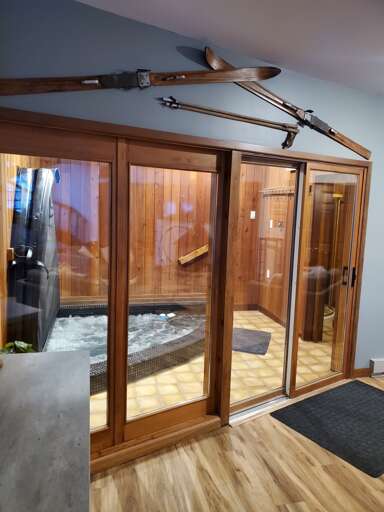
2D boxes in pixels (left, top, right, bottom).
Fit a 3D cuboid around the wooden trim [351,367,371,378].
[{"bbox_3d":[1.671,1.162,3.810,0.205,0.088,0.020,0,7,-11],"label":"wooden trim"}]

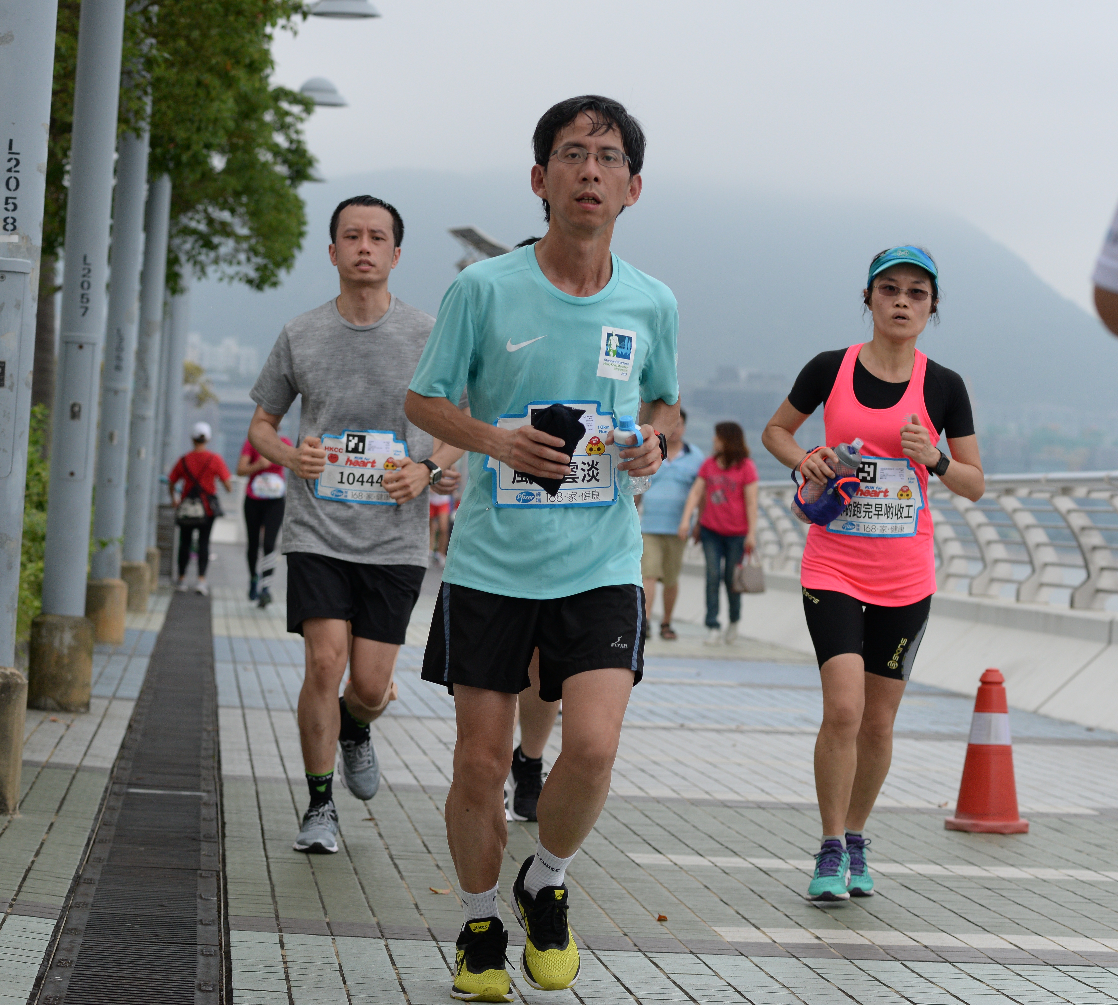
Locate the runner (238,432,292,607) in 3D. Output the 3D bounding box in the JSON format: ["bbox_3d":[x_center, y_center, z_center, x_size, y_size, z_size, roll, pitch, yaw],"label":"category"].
[{"bbox_3d":[-2.373,0.026,35.500,0.485,1.651,0.600,3,0,-5],"label":"runner"}]

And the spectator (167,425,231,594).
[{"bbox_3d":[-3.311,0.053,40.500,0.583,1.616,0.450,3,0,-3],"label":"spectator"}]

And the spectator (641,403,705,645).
[{"bbox_3d":[0.822,0.156,33.000,0.526,1.747,0.450,3,0,-3],"label":"spectator"}]

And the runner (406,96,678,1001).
[{"bbox_3d":[-0.045,0.087,8.350,0.521,1.735,0.650,3,0,-6],"label":"runner"}]

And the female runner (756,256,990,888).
[{"bbox_3d":[0.761,0.177,10.850,0.555,1.634,0.600,3,0,-2],"label":"female runner"}]

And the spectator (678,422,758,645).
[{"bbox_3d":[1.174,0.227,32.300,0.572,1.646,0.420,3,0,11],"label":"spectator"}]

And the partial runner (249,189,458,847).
[{"bbox_3d":[-0.552,0.061,11.600,0.572,1.747,0.800,3,0,-5],"label":"partial runner"}]

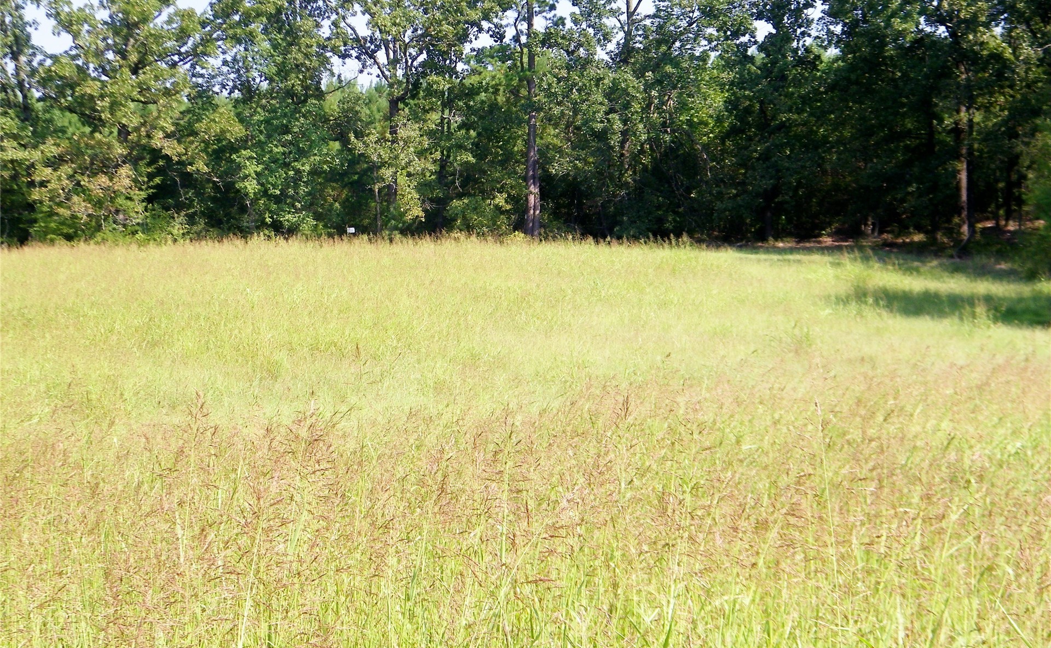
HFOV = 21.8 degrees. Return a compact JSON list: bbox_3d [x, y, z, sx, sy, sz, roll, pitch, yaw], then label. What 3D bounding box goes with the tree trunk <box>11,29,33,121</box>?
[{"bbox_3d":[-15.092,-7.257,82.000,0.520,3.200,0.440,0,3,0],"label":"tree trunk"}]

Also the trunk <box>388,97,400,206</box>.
[{"bbox_3d":[-4.051,-5.174,84.000,0.350,3.560,0.350,0,3,0],"label":"trunk"}]

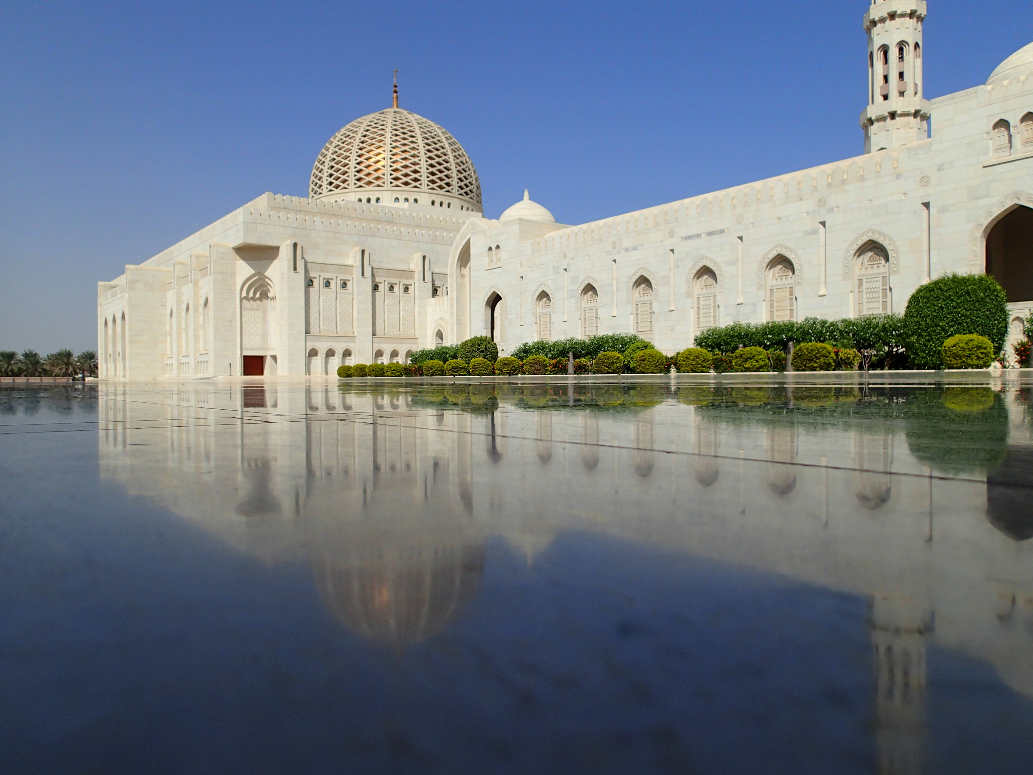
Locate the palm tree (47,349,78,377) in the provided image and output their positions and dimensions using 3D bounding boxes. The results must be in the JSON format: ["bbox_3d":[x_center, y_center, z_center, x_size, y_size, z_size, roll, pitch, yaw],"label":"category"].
[{"bbox_3d":[-98.830,-4.580,163.000,6.100,7.400,6.100,0,1,0],"label":"palm tree"}]

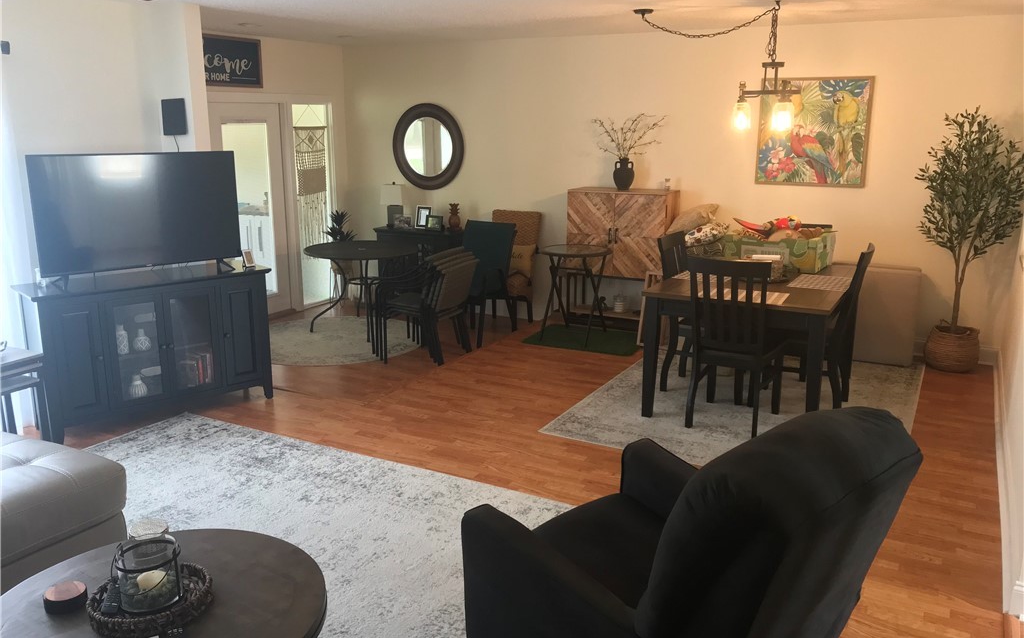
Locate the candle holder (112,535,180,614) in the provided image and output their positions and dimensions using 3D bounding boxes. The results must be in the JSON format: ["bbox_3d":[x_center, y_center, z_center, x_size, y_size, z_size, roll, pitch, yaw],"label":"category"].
[{"bbox_3d":[-0.995,0.698,2.273,0.157,0.147,0.157,0,14,0],"label":"candle holder"}]

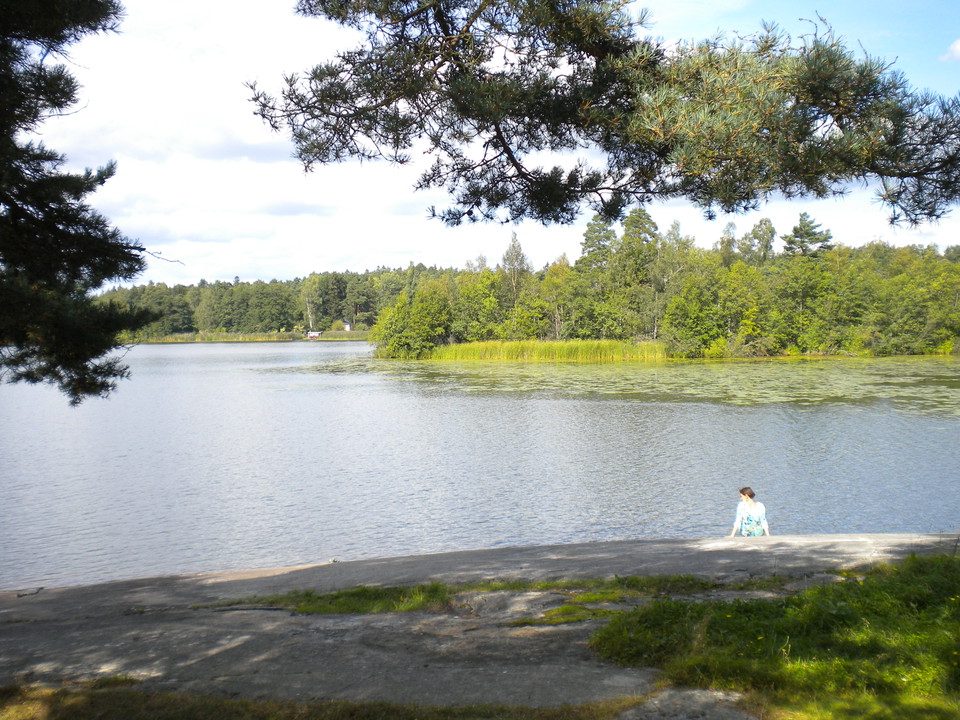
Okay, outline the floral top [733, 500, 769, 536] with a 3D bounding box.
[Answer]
[{"bbox_3d":[4.000,2.360,16.800,0.520,0.540,0.320,0,1,3],"label":"floral top"}]

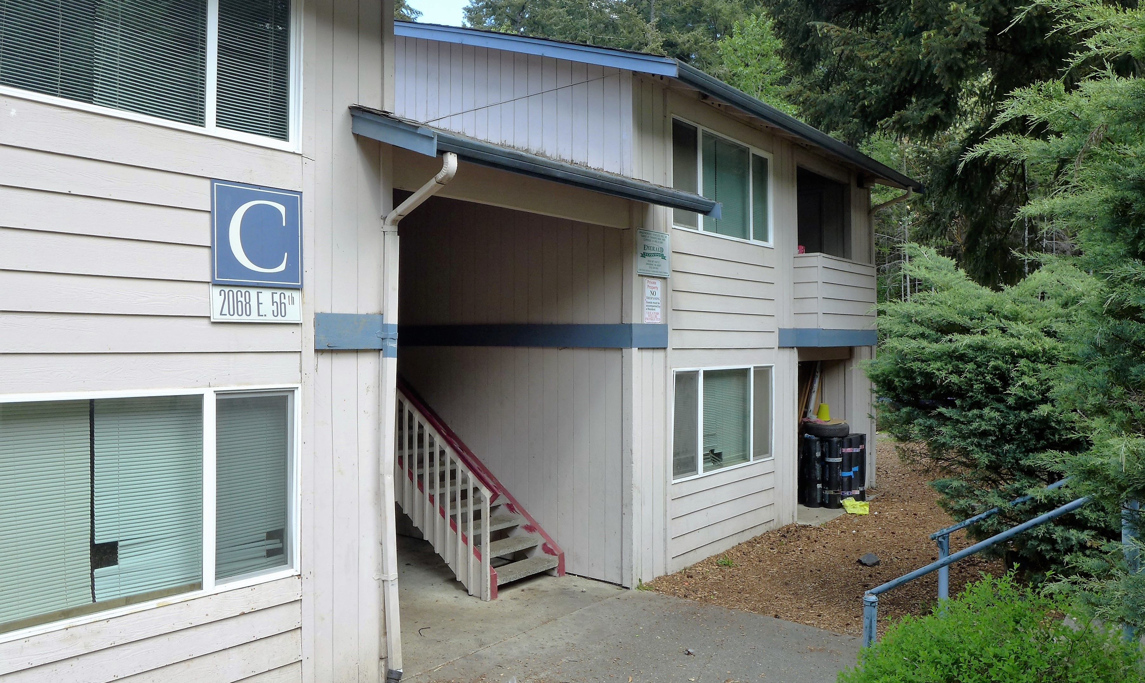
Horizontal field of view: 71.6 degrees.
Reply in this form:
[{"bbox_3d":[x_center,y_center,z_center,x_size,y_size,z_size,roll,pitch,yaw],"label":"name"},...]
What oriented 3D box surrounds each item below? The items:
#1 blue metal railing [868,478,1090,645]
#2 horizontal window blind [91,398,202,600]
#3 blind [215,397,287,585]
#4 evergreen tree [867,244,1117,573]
[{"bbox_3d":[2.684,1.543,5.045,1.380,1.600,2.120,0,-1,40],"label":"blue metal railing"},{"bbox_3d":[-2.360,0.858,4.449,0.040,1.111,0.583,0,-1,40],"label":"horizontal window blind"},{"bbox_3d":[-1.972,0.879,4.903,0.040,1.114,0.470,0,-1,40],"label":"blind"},{"bbox_3d":[3.877,0.677,7.295,2.350,3.170,2.300,0,0,28],"label":"evergreen tree"}]

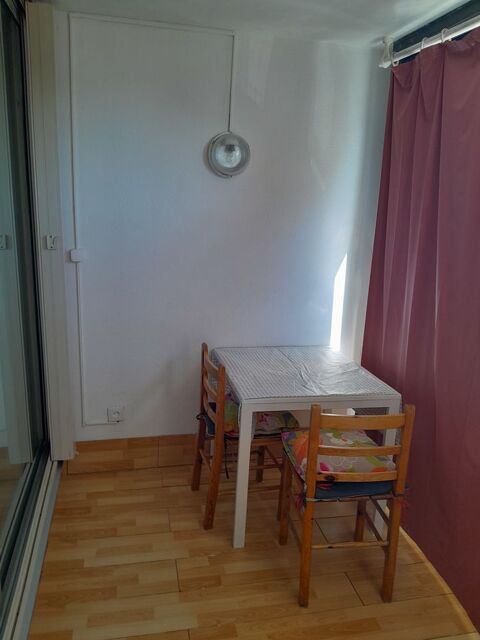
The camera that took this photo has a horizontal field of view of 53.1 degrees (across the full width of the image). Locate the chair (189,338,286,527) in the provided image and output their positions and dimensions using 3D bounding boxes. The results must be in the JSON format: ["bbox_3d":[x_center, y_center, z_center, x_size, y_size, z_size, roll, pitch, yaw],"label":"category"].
[{"bbox_3d":[-0.001,0.556,2.454,0.425,0.850,0.410,-1,15,-16],"label":"chair"}]

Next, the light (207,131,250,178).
[{"bbox_3d":[-0.043,-0.833,2.423,0.222,0.222,0.092,0,15,-13],"label":"light"}]

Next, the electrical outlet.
[{"bbox_3d":[-0.693,0.528,2.669,0.083,0.083,0.036,0,15,-13],"label":"electrical outlet"}]

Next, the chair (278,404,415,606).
[{"bbox_3d":[0.429,0.689,2.032,0.410,0.850,0.425,1,15,-8],"label":"chair"}]

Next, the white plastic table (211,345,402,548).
[{"bbox_3d":[0.275,0.604,2.546,0.750,0.740,0.740,0,15,-12],"label":"white plastic table"}]

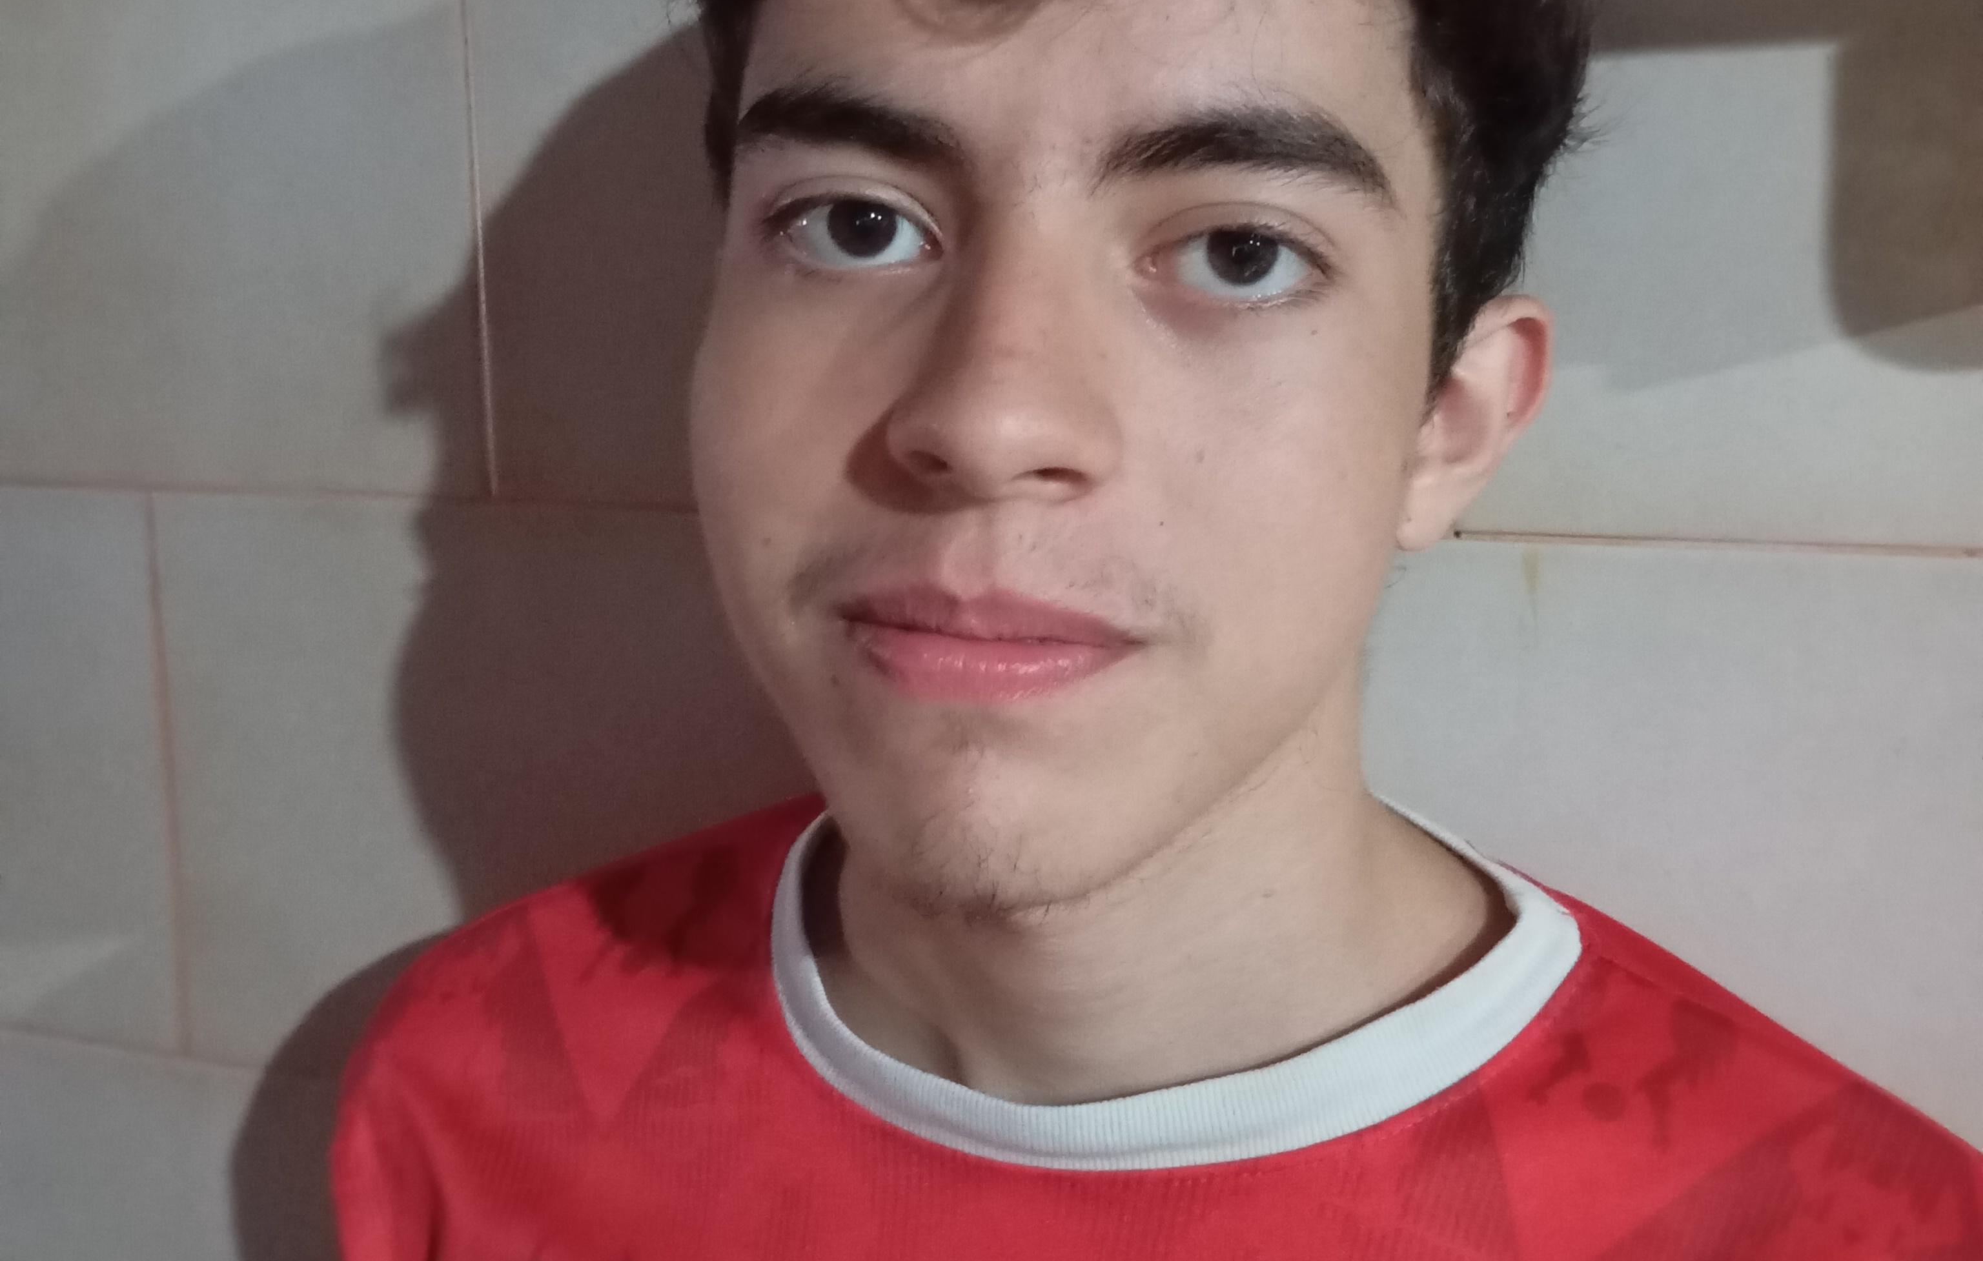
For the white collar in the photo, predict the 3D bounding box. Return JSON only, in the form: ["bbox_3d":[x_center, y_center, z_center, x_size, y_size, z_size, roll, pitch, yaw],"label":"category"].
[{"bbox_3d":[0.038,0.057,0.482,0.182,0.075,0.150,2,9,17],"label":"white collar"}]

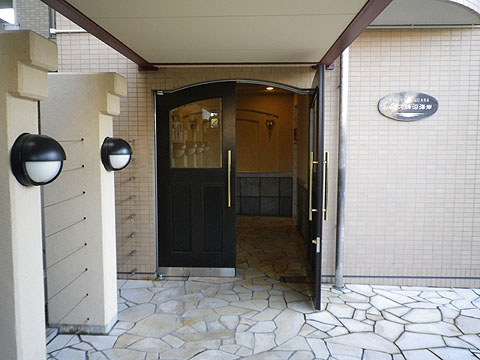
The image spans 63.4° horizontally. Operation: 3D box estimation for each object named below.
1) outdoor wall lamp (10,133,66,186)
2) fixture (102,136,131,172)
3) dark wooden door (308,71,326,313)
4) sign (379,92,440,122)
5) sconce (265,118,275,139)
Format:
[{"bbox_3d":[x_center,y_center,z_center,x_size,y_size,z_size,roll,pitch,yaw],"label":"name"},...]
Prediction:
[{"bbox_3d":[-0.975,-0.098,1.948,0.187,0.267,0.267,0,4,2],"label":"outdoor wall lamp"},{"bbox_3d":[-0.935,-0.199,3.025,0.187,0.267,0.267,0,4,2],"label":"fixture"},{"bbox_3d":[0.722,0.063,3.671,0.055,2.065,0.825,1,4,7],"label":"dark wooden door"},{"bbox_3d":[1.721,-0.750,3.961,0.600,0.297,0.035,0,4,2],"label":"sign"},{"bbox_3d":[0.599,-1.035,7.878,0.190,0.410,0.130,0,4,2],"label":"sconce"}]

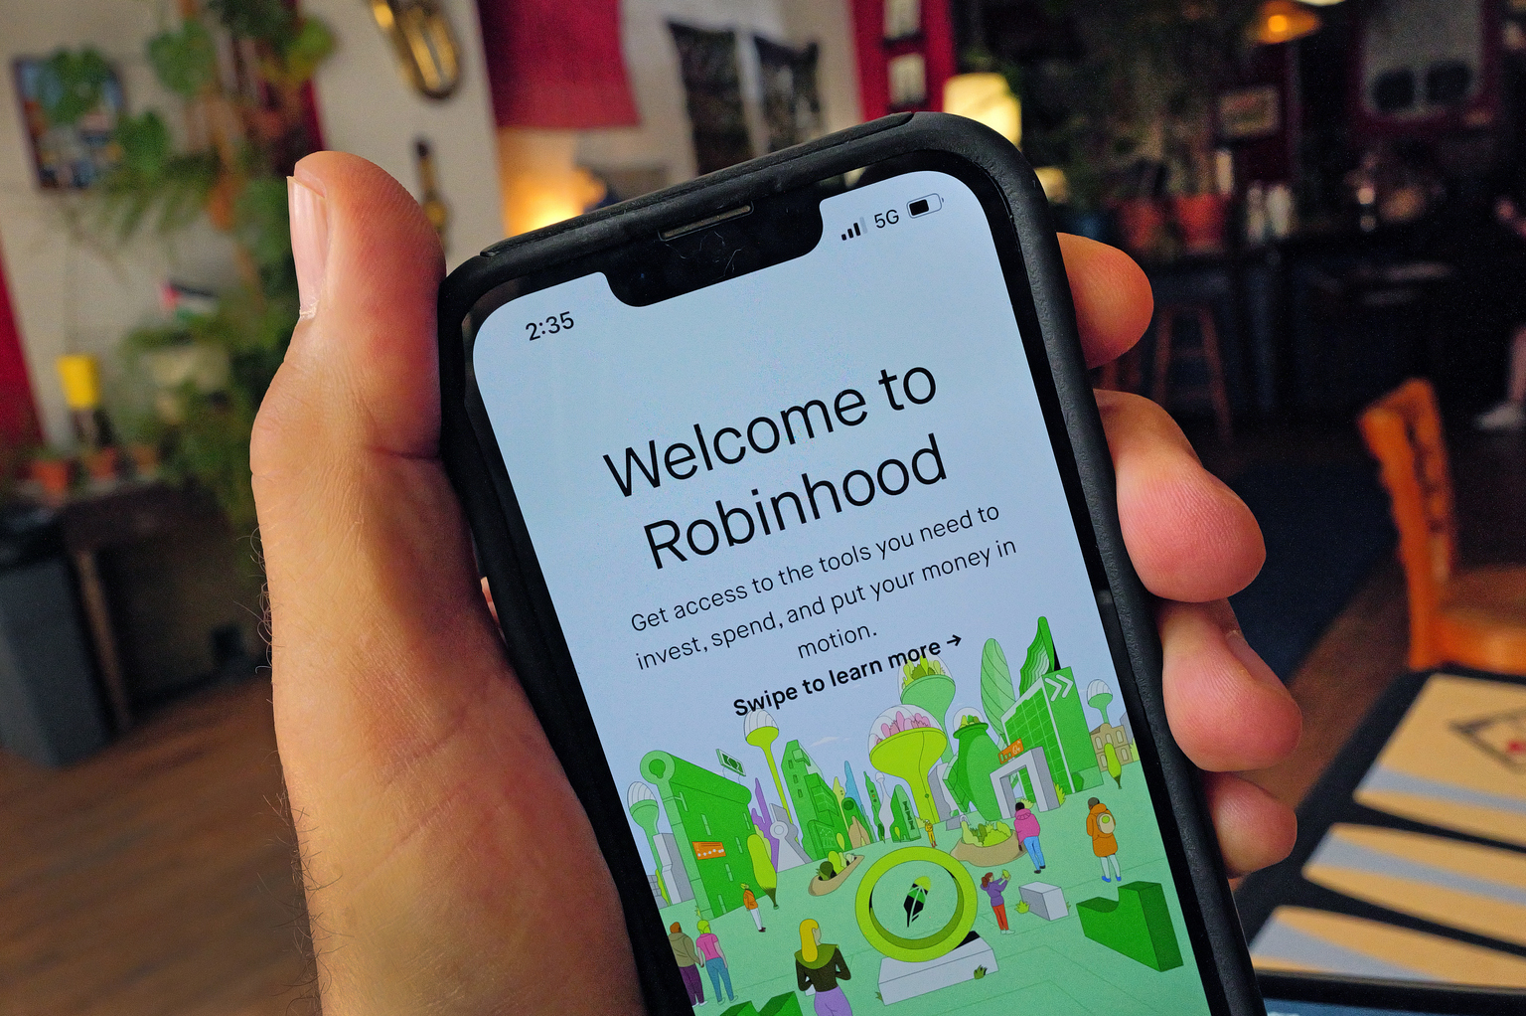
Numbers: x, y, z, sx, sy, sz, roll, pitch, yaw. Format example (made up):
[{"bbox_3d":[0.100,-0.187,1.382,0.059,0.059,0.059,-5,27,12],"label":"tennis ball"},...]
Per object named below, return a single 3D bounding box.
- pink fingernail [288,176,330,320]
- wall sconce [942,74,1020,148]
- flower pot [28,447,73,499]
[{"bbox_3d":[-0.055,-0.031,0.142,0.004,0.017,0.013,-4,8,-32],"label":"pink fingernail"},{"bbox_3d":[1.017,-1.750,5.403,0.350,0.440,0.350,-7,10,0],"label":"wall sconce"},{"bbox_3d":[-2.400,-0.113,4.000,0.130,0.140,0.130,-5,12,0],"label":"flower pot"}]

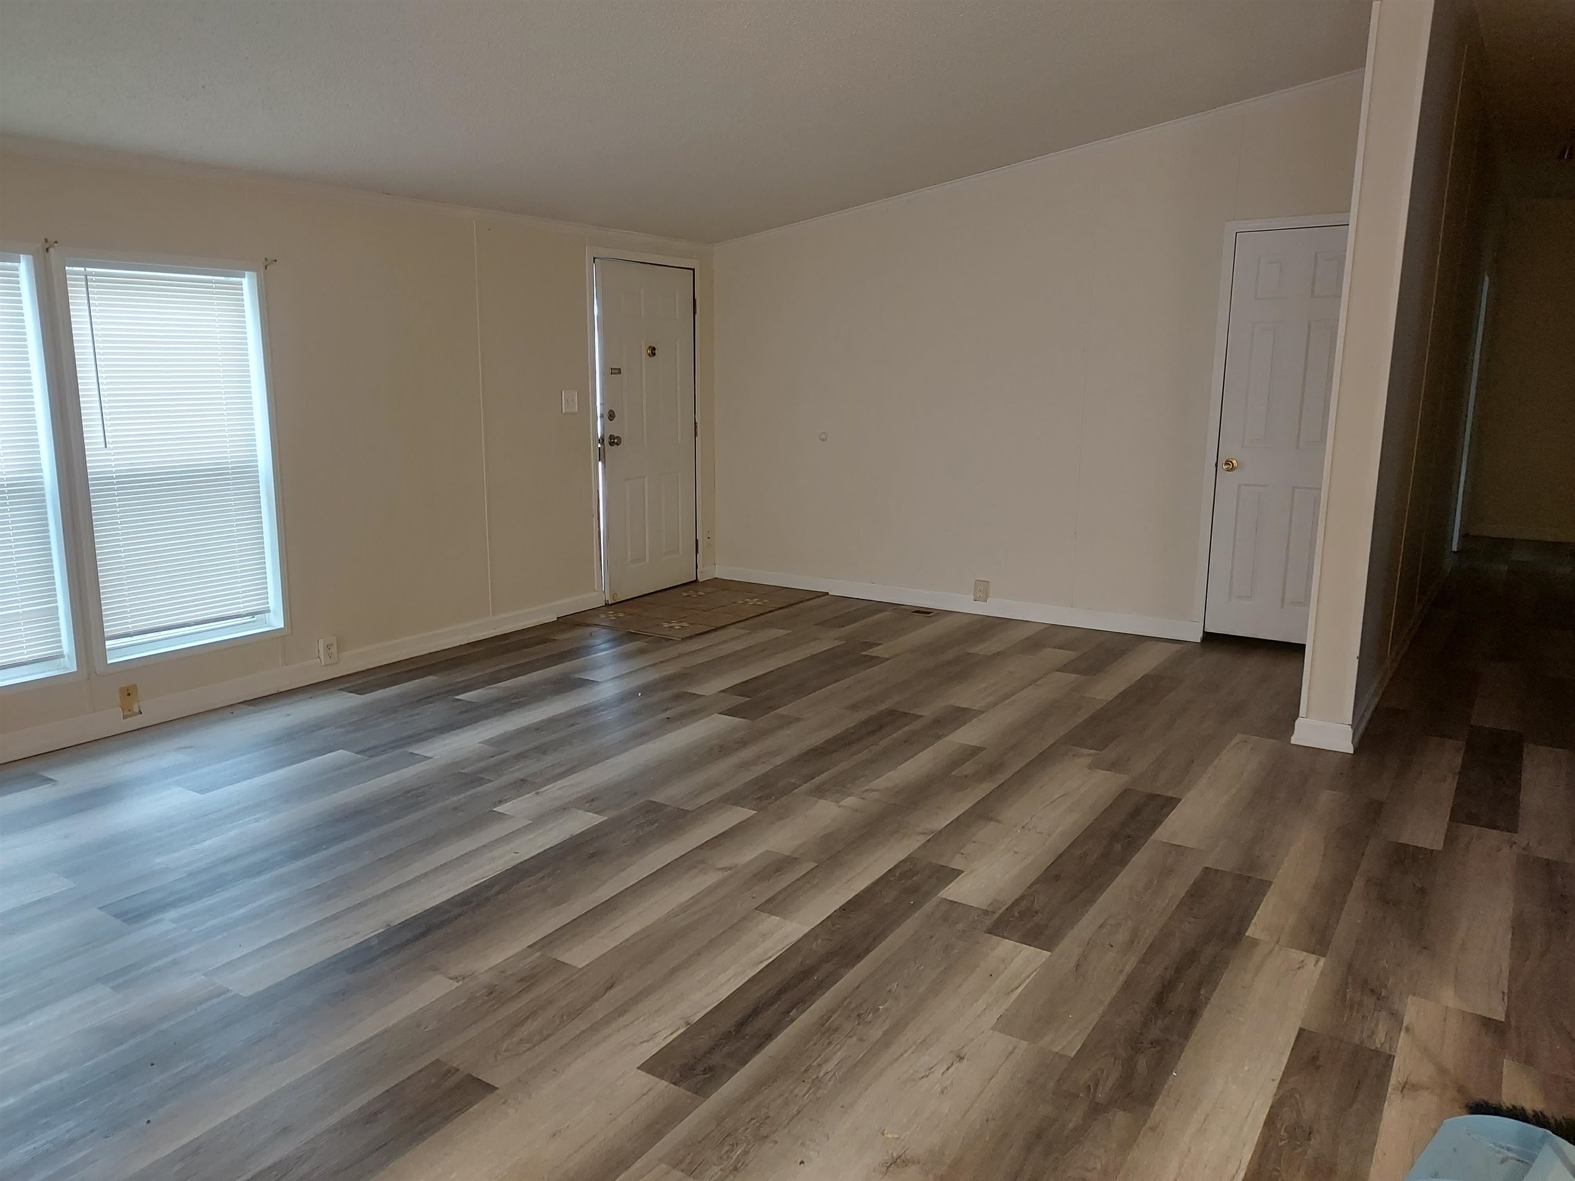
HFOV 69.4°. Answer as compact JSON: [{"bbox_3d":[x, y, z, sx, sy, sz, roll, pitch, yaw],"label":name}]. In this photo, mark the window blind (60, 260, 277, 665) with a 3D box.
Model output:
[{"bbox_3d":[-2.460,-0.527,4.567,0.050,1.453,0.730,8,13,32],"label":"window blind"}]

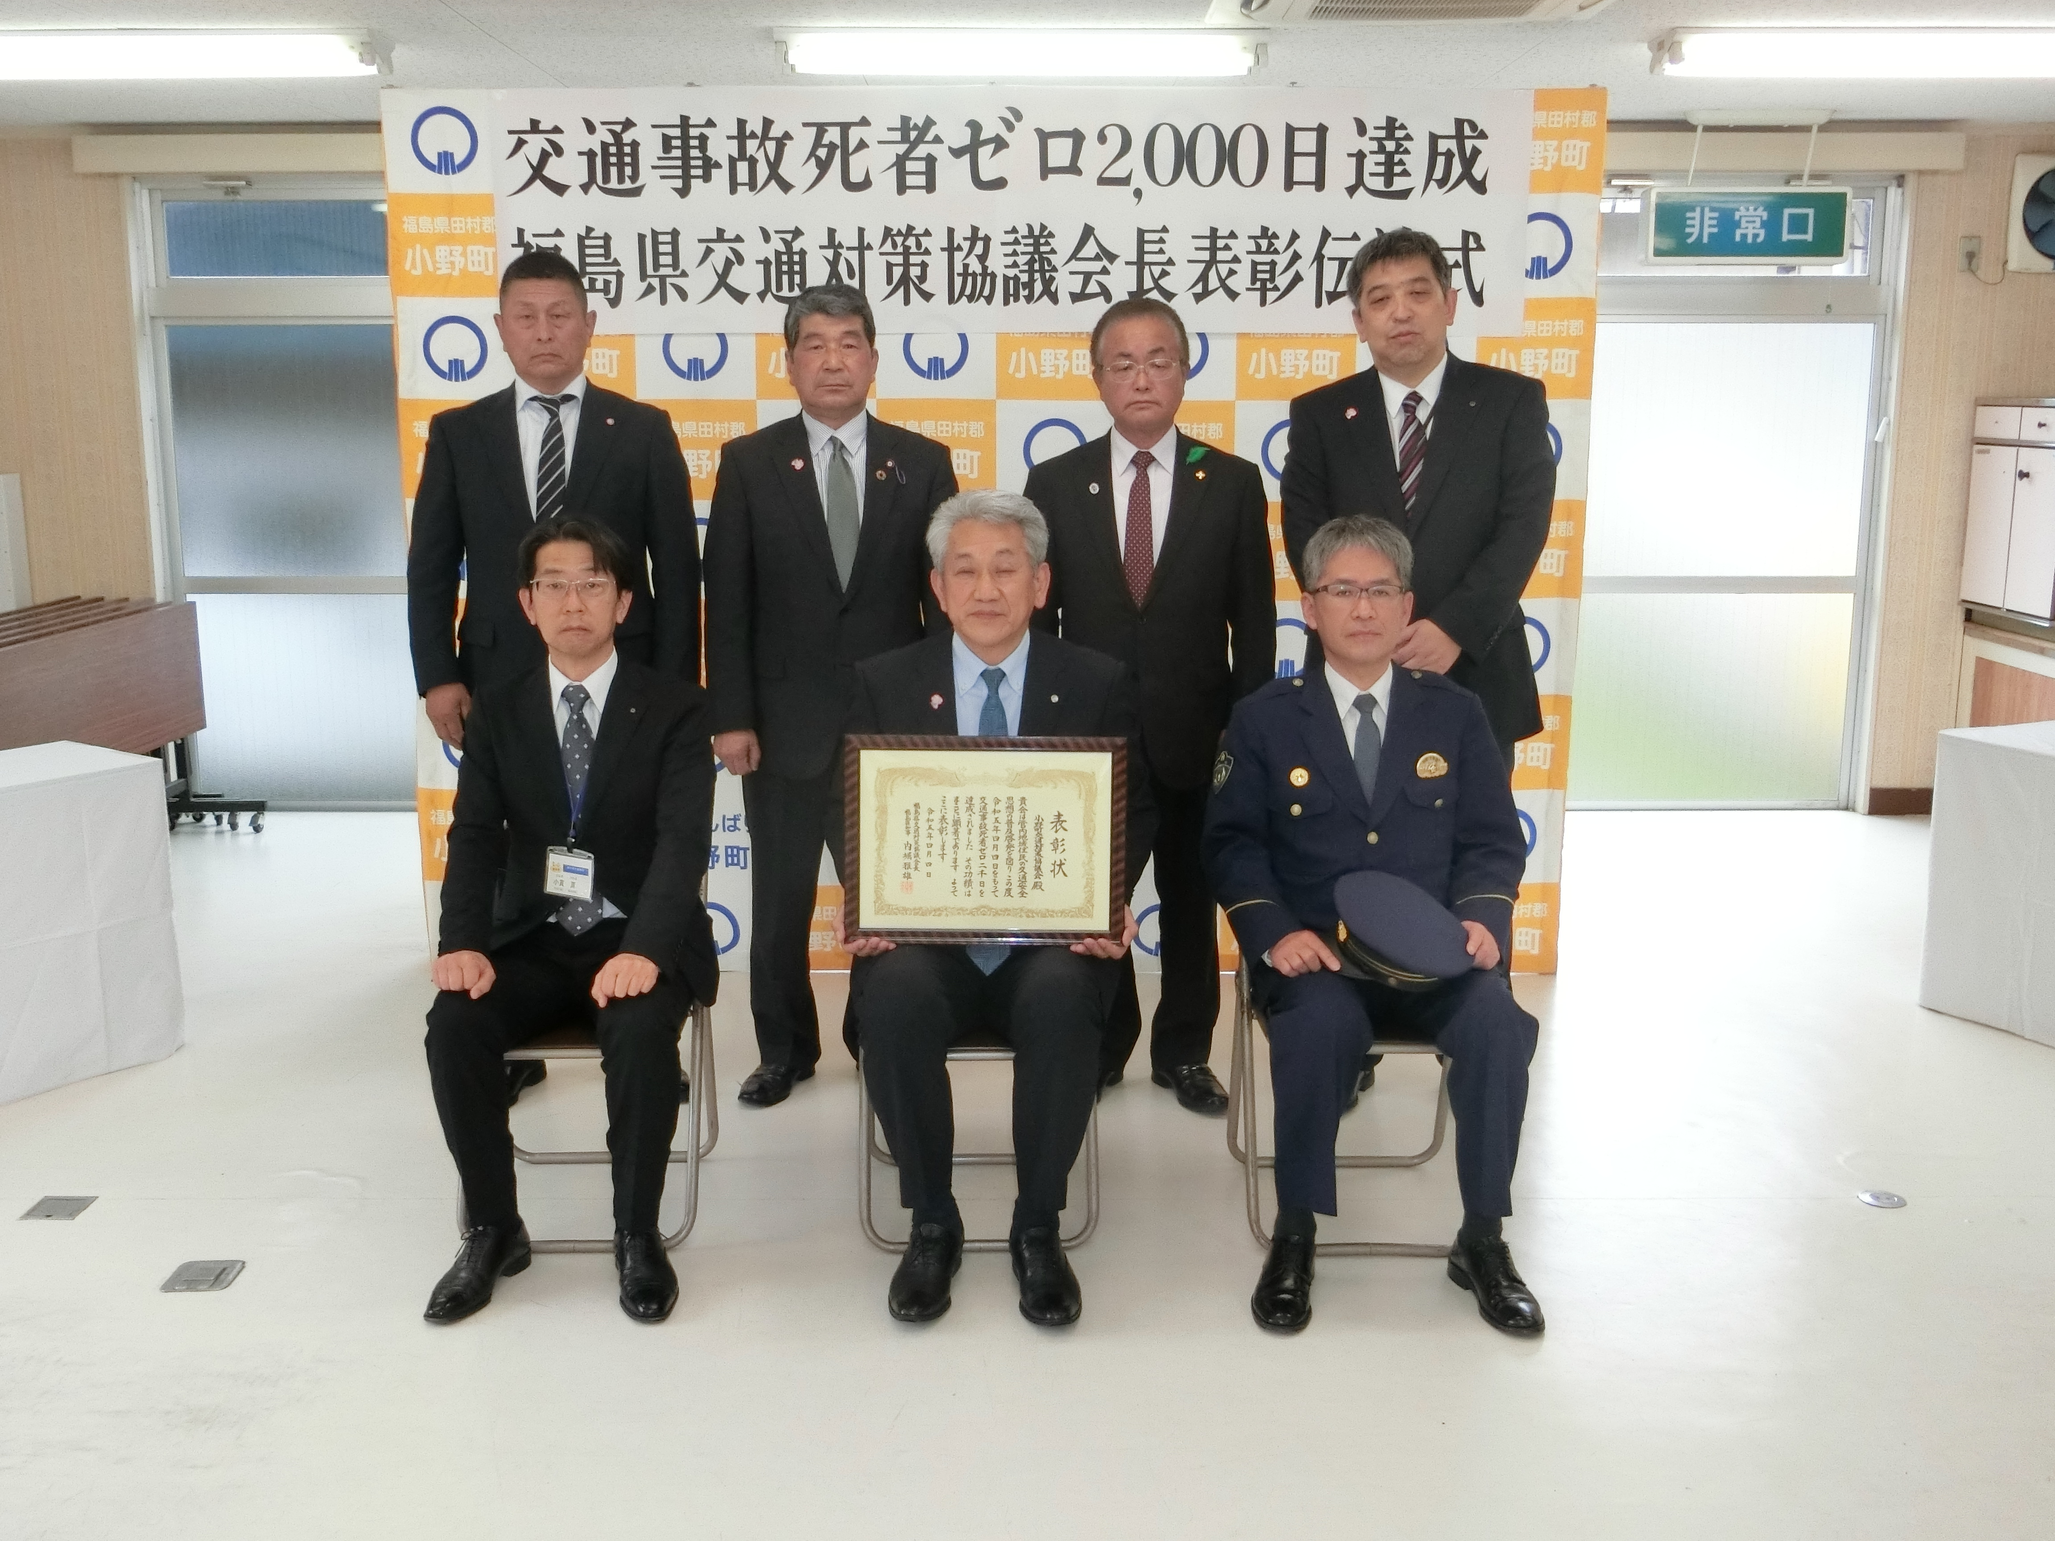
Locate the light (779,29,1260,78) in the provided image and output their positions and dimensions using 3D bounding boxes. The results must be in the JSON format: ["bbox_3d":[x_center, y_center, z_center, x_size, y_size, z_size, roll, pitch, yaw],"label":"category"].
[{"bbox_3d":[-0.012,-1.843,5.199,1.240,0.092,0.235,0,11,0],"label":"light"}]

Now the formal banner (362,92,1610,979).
[{"bbox_3d":[-0.081,-0.568,5.083,2.920,2.200,0.160,0,11,0],"label":"formal banner"}]

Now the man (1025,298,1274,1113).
[{"bbox_3d":[0.248,-0.135,4.218,0.507,1.665,0.320,0,11,2],"label":"man"}]

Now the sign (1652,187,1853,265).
[{"bbox_3d":[2.373,-1.800,6.662,0.658,0.250,0.110,0,11,0],"label":"sign"}]

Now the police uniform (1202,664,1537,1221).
[{"bbox_3d":[0.604,0.280,3.553,0.554,0.920,0.660,0,11,0],"label":"police uniform"}]

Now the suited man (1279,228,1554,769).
[{"bbox_3d":[0.793,-0.194,4.207,0.558,1.790,0.330,1,11,7],"label":"suited man"}]

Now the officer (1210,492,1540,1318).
[{"bbox_3d":[0.612,0.207,3.479,0.569,1.270,0.780,0,11,0],"label":"officer"}]

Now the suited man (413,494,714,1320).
[{"bbox_3d":[-0.814,0.202,3.508,0.519,1.270,0.770,0,11,0],"label":"suited man"}]

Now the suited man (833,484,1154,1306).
[{"bbox_3d":[-0.055,0.182,3.504,0.555,1.310,0.780,0,11,0],"label":"suited man"}]

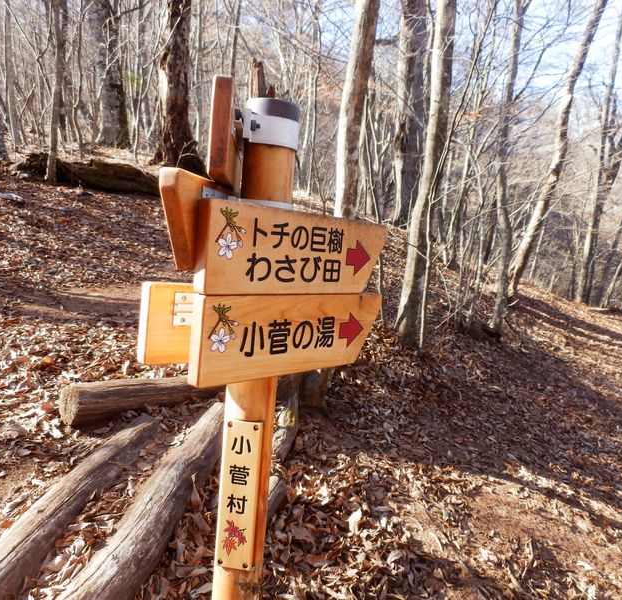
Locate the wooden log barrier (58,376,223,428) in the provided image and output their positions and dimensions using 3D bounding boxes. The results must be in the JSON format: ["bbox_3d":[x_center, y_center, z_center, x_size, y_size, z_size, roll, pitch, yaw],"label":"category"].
[{"bbox_3d":[-0.914,0.592,3.376,1.080,0.200,0.210,4,4,-44],"label":"wooden log barrier"}]

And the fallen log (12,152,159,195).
[{"bbox_3d":[-3.274,-1.863,8.200,2.150,0.380,0.440,7,5,-2],"label":"fallen log"}]

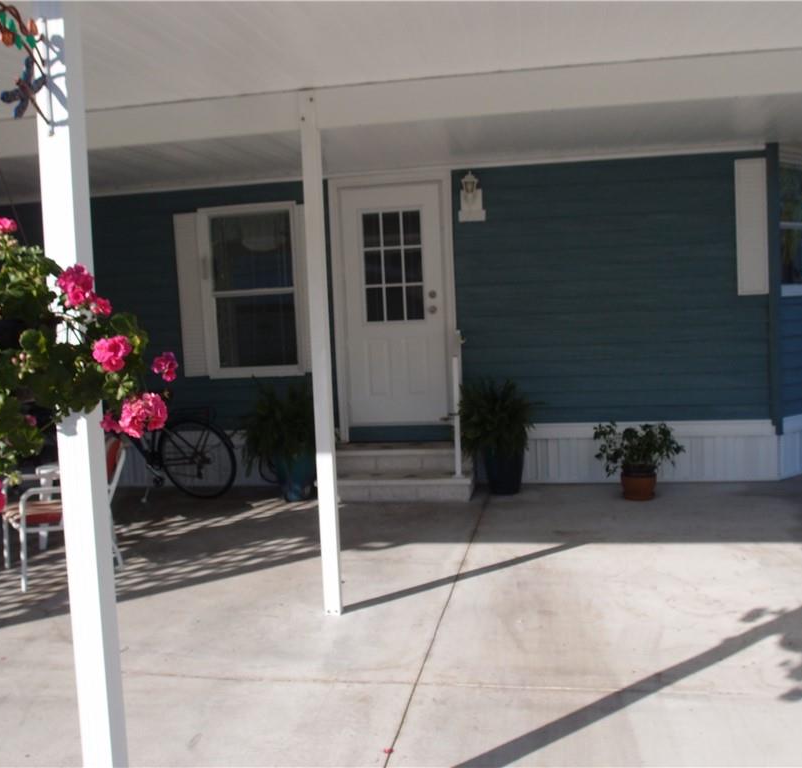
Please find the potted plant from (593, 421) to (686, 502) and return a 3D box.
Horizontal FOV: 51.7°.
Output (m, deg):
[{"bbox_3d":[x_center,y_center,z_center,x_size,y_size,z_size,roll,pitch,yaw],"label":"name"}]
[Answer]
[{"bbox_3d":[1.757,0.573,6.149,0.654,0.577,0.575,-2,4,10],"label":"potted plant"}]

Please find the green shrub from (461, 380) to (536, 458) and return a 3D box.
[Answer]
[{"bbox_3d":[0.764,0.275,6.575,0.600,0.638,0.552,-2,4,10],"label":"green shrub"}]

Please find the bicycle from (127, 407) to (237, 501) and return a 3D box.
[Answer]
[{"bbox_3d":[-2.110,0.460,6.920,1.720,1.000,0.580,-1,12,19],"label":"bicycle"}]

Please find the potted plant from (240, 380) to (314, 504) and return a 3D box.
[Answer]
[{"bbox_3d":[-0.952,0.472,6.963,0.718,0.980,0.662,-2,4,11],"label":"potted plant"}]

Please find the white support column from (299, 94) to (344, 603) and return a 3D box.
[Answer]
[{"bbox_3d":[-0.378,-0.124,4.007,0.074,2.509,0.073,-2,4,11],"label":"white support column"}]

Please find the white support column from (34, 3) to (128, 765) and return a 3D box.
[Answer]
[{"bbox_3d":[-0.711,0.102,1.848,0.073,2.374,0.072,-2,4,11],"label":"white support column"}]

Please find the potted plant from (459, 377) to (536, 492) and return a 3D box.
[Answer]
[{"bbox_3d":[0.795,0.425,6.859,0.600,0.938,0.593,-2,4,11],"label":"potted plant"}]

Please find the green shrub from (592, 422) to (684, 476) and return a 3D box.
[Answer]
[{"bbox_3d":[1.755,0.486,6.144,0.653,0.404,0.588,-2,4,10],"label":"green shrub"}]

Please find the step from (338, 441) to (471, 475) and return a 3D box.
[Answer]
[{"bbox_3d":[0.008,0.609,6.865,1.197,0.200,0.394,-2,4,10],"label":"step"}]

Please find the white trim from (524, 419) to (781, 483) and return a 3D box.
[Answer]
[{"bbox_3d":[1.959,0.553,6.736,2.130,0.496,0.080,-2,4,10],"label":"white trim"}]

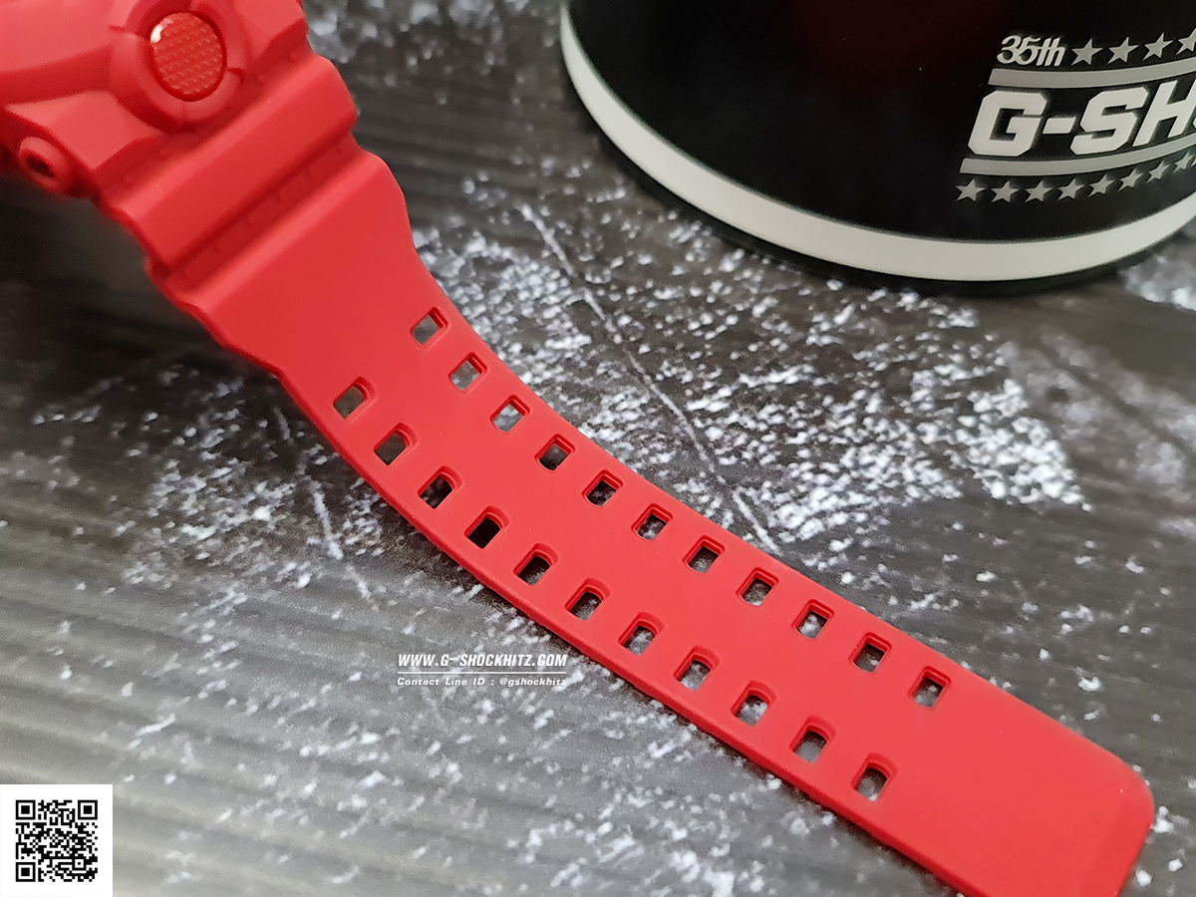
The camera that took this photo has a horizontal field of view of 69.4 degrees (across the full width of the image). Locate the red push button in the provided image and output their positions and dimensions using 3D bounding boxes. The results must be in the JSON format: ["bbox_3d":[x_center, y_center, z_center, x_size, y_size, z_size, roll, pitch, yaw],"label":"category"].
[{"bbox_3d":[-0.035,-0.033,0.073,0.003,0.007,0.007,29,66,30],"label":"red push button"}]

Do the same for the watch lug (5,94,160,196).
[{"bbox_3d":[-0.043,-0.027,0.072,0.006,0.007,0.008,29,66,30],"label":"watch lug"}]

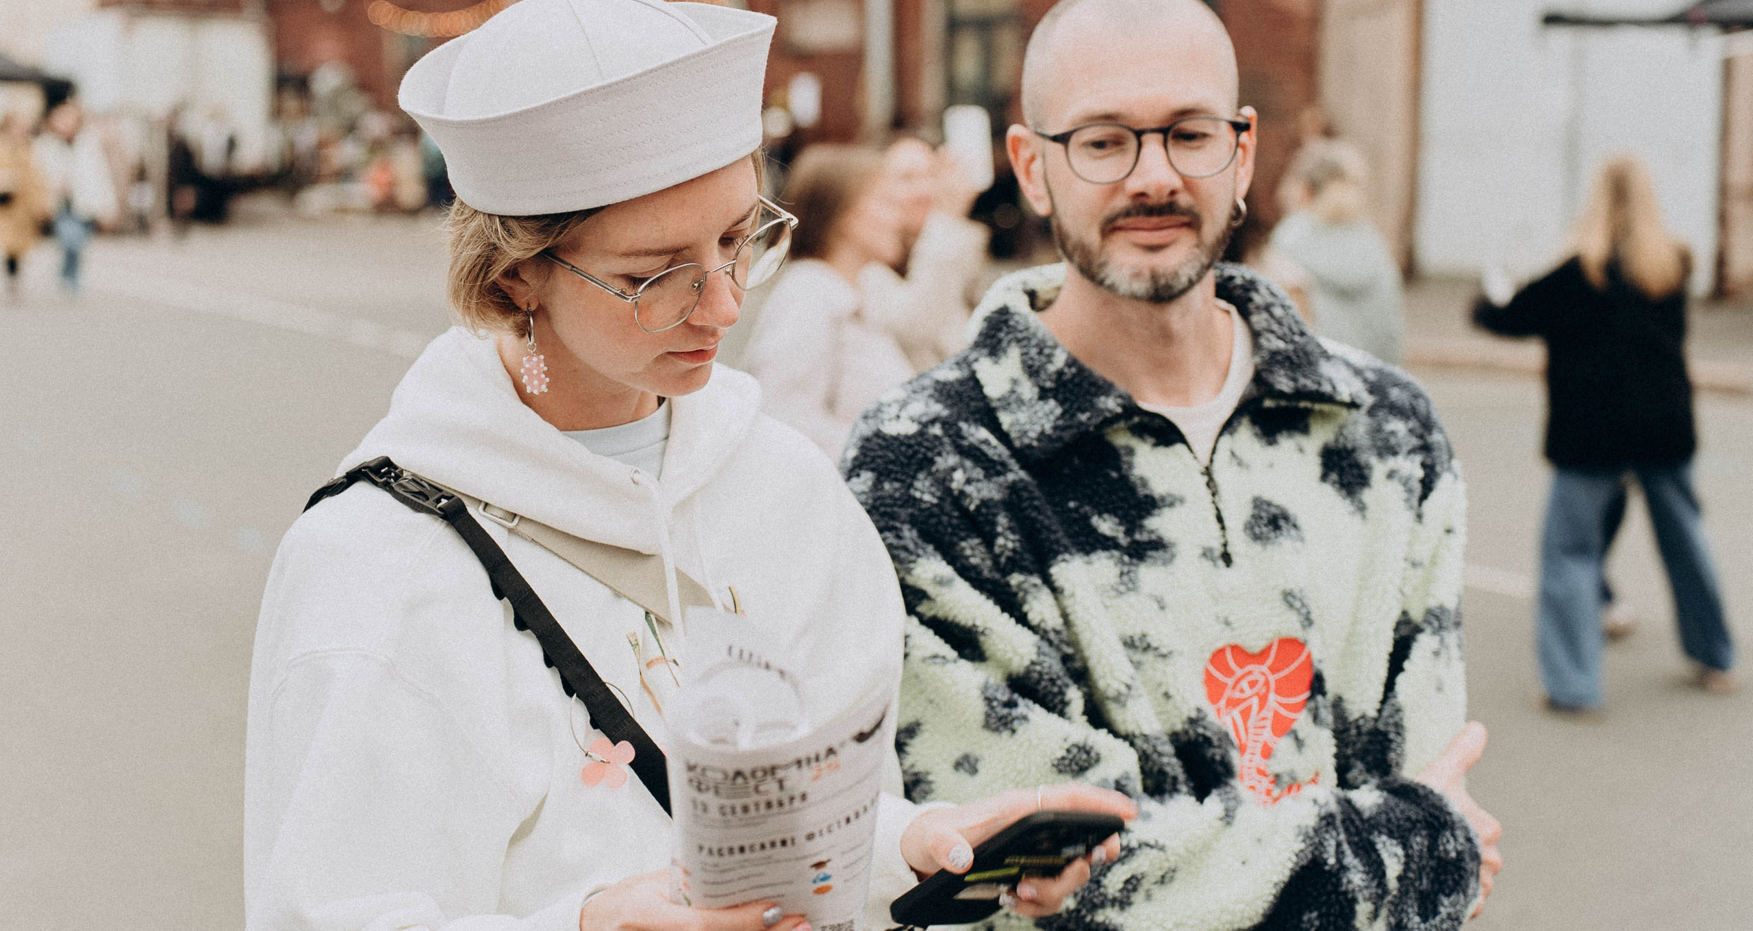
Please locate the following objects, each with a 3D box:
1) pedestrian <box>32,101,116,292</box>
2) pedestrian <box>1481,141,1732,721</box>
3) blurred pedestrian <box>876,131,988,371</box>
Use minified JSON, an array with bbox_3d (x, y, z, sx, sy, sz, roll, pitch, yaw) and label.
[{"bbox_3d":[-7.300,-2.426,20.875,0.620,1.740,0.420,-2,9,-12],"label":"pedestrian"},{"bbox_3d":[2.154,-0.115,6.763,0.700,1.610,0.520,1,9,6],"label":"pedestrian"},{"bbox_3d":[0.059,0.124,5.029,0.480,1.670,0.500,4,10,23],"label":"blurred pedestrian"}]

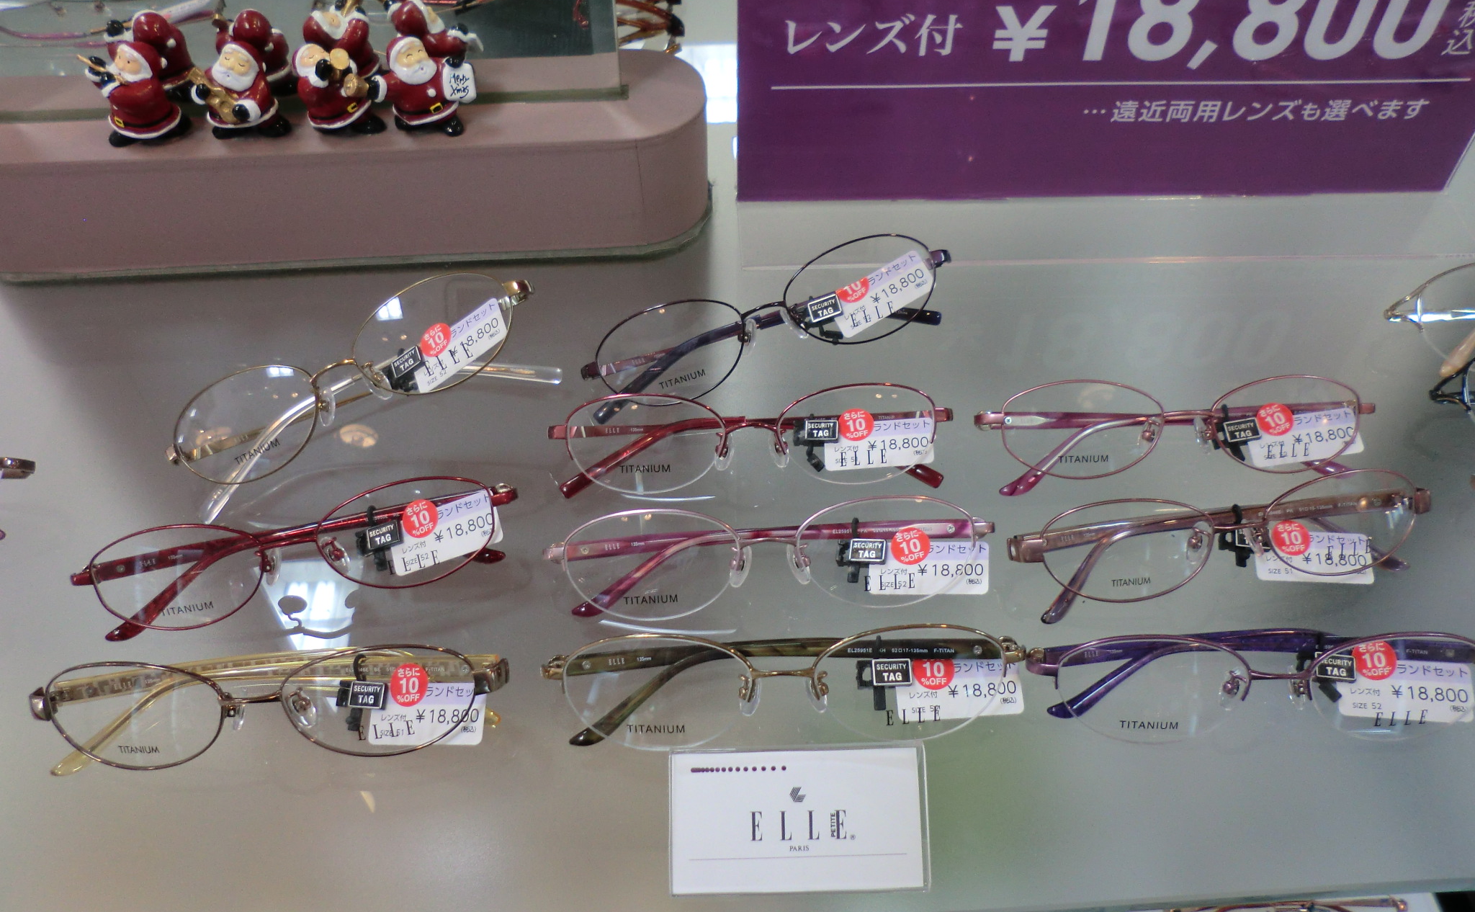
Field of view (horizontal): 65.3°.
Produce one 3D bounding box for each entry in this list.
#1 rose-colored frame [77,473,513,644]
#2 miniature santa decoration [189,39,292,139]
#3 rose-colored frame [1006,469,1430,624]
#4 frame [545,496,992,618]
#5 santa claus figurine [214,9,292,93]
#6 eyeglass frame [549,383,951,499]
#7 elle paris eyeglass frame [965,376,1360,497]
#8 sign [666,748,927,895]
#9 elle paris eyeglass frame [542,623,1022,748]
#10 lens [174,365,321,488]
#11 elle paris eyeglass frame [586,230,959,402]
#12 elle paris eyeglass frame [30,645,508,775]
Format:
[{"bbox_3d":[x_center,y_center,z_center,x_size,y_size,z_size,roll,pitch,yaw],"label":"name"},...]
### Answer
[{"bbox_3d":[-0.137,0.027,0.361,0.137,0.039,0.033,-11,19,-4],"label":"rose-colored frame"},{"bbox_3d":[-0.173,-0.128,0.400,0.033,0.036,0.024,2,50,2],"label":"miniature santa decoration"},{"bbox_3d":[0.147,0.022,0.354,0.134,0.036,0.028,-6,16,-5],"label":"rose-colored frame"},{"bbox_3d":[0.009,0.028,0.347,0.133,0.036,0.027,-3,16,-2],"label":"frame"},{"bbox_3d":[-0.175,-0.145,0.413,0.033,0.036,0.024,-7,50,-6],"label":"santa claus figurine"},{"bbox_3d":[0.005,-0.009,0.393,0.137,0.039,0.033,-1,16,-2],"label":"eyeglass frame"},{"bbox_3d":[0.150,-0.012,0.399,0.137,0.039,0.033,0,16,-1],"label":"elle paris eyeglass frame"},{"bbox_3d":[0.015,0.091,0.295,0.066,0.006,0.038,-1,82,0],"label":"sign"},{"bbox_3d":[0.014,0.062,0.332,0.137,0.039,0.033,-1,16,-1],"label":"elle paris eyeglass frame"},{"bbox_3d":[-0.162,-0.010,0.378,0.052,0.037,0.006,-23,8,7],"label":"lens"},{"bbox_3d":[0.010,-0.050,0.413,0.137,0.039,0.033,-18,11,-1],"label":"elle paris eyeglass frame"},{"bbox_3d":[-0.134,0.068,0.333,0.137,0.039,0.033,-2,16,-1],"label":"elle paris eyeglass frame"}]

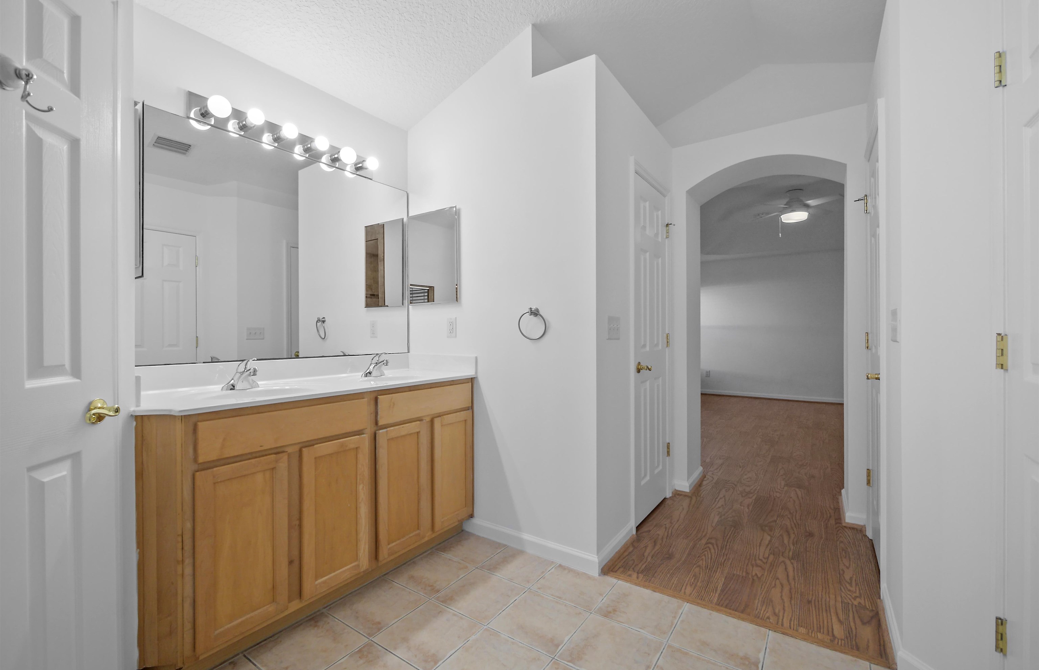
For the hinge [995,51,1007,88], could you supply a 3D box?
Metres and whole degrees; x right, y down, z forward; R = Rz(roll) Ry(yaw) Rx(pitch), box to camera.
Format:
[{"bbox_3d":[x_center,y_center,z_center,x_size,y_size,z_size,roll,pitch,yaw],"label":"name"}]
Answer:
[{"bbox_3d":[1.294,-0.715,1.130,0.015,0.090,0.027,0,0,-12],"label":"hinge"}]

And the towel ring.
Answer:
[{"bbox_3d":[0.075,-0.056,2.157,0.160,0.166,0.067,0,0,35],"label":"towel ring"}]

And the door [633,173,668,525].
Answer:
[{"bbox_3d":[0.806,0.088,2.625,0.037,2.030,0.600,0,0,35],"label":"door"}]

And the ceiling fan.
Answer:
[{"bbox_3d":[3.246,-1.516,4.950,1.280,0.380,1.280,0,0,34],"label":"ceiling fan"}]

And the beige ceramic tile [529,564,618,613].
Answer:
[{"bbox_3d":[0.244,1.138,1.901,0.299,0.010,0.262,0,0,34],"label":"beige ceramic tile"}]

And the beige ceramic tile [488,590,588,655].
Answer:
[{"bbox_3d":[0.083,1.150,1.690,0.300,0.010,0.300,0,0,35],"label":"beige ceramic tile"}]

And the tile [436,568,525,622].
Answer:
[{"bbox_3d":[-0.169,1.140,1.841,0.299,0.010,0.299,0,0,34],"label":"tile"}]

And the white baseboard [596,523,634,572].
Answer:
[{"bbox_3d":[0.493,1.087,2.161,0.015,0.092,0.460,0,0,34],"label":"white baseboard"}]

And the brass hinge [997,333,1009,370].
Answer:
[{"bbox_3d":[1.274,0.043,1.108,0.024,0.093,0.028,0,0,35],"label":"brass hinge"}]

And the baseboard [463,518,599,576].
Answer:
[{"bbox_3d":[0.027,1.089,2.212,0.844,0.092,0.015,0,0,34],"label":"baseboard"}]

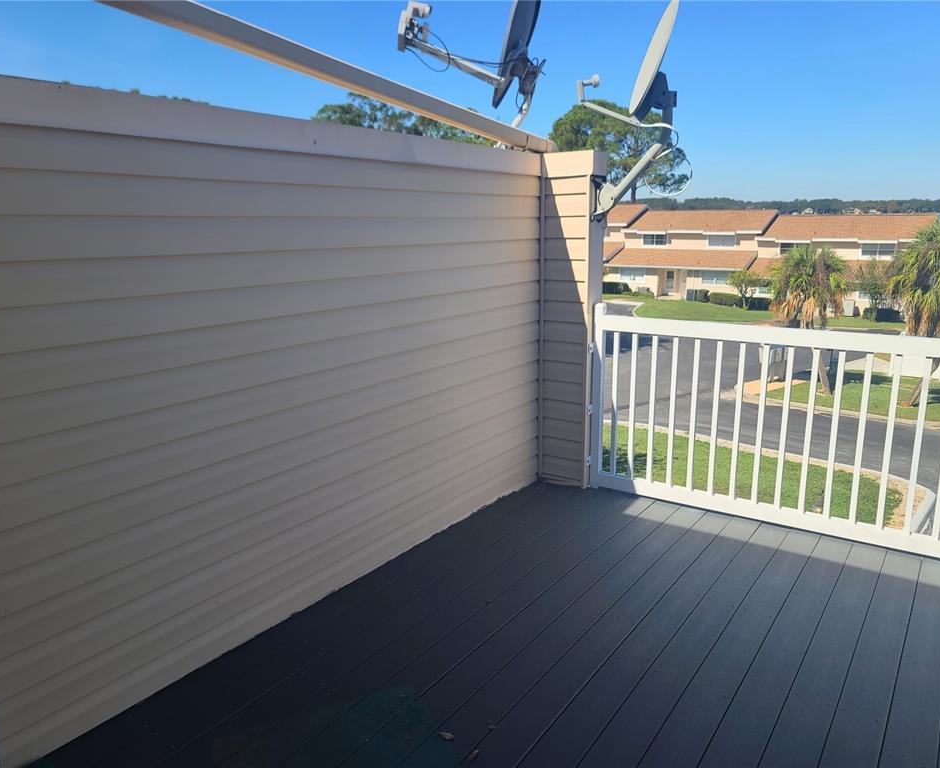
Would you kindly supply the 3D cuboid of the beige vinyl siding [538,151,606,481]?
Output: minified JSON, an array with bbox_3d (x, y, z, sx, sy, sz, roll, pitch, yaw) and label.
[{"bbox_3d":[0.579,-0.331,4.240,0.307,1.905,0.185,8,15,34],"label":"beige vinyl siding"}]

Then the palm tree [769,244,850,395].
[{"bbox_3d":[12.482,-2.371,27.188,2.750,5.506,2.750,5,14,24],"label":"palm tree"}]

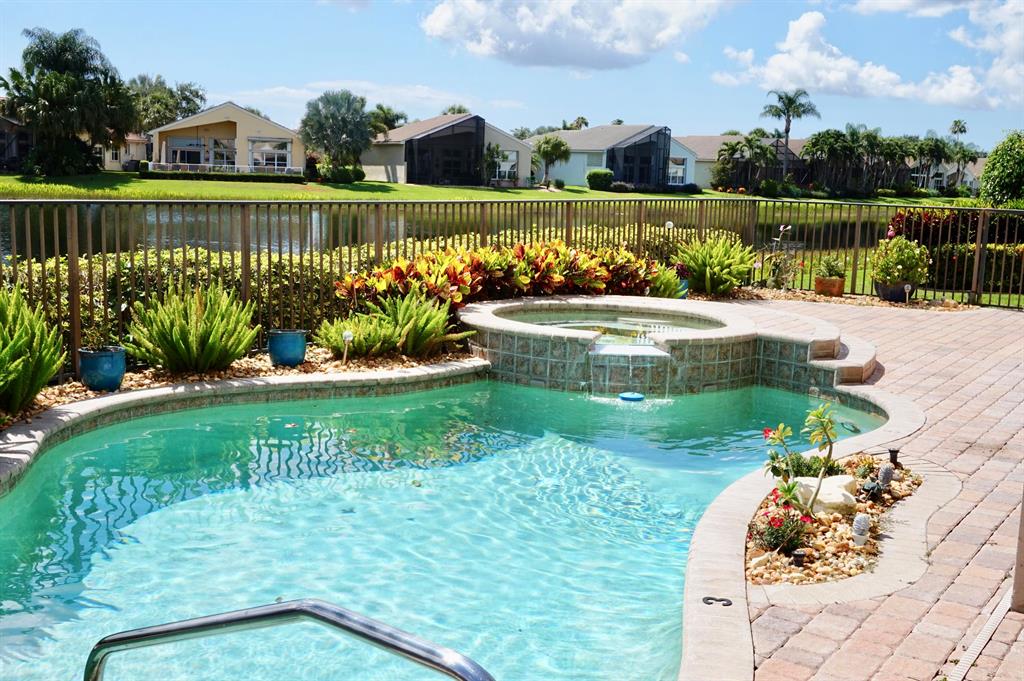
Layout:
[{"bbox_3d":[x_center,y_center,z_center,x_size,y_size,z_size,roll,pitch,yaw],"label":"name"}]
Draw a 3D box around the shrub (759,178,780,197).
[{"bbox_3d":[21.904,-12.994,96.702,1.780,1.540,1.780,4,9,12],"label":"shrub"}]

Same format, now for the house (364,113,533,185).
[{"bbox_3d":[-5.582,-15.776,93.863,10.600,5.600,14.000,-2,9,-20],"label":"house"}]

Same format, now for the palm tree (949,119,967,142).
[{"bbox_3d":[64.662,-27.577,165.000,2.467,9.168,2.467,5,10,21],"label":"palm tree"}]

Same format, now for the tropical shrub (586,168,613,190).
[{"bbox_3d":[5.651,-10.355,73.000,1.702,1.368,1.600,3,9,4],"label":"tropical shrub"}]

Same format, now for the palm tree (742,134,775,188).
[{"bbox_3d":[17.745,-12.803,82.000,2.308,4.065,2.308,4,9,12],"label":"palm tree"}]

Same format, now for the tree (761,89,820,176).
[{"bbox_3d":[20.917,-15.168,86.000,4.463,7.679,4.463,4,9,13],"label":"tree"}]

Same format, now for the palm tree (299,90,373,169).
[{"bbox_3d":[-10.837,-12.623,70.000,4.495,5.458,4.495,1,9,-9],"label":"palm tree"}]

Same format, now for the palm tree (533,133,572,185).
[{"bbox_3d":[3.095,-13.717,86.869,2.610,3.970,2.610,2,9,2],"label":"palm tree"}]

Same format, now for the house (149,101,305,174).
[{"bbox_3d":[-21.476,-15.337,87.003,10.800,5.100,13.000,0,9,-12],"label":"house"}]

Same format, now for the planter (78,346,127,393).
[{"bbox_3d":[-2.734,0.191,7.599,0.312,0.268,0.312,-1,10,-20],"label":"planter"}]

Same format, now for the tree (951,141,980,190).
[{"bbox_3d":[44.750,-17.268,112.175,2.440,4.840,2.440,5,9,21],"label":"tree"}]

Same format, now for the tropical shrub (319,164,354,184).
[{"bbox_3d":[-10.558,-10.010,68.000,2.034,1.261,1.800,1,9,-9],"label":"tropical shrub"}]

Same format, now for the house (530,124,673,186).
[{"bbox_3d":[7.692,-16.477,100.947,10.200,5.400,13.500,-5,11,-36],"label":"house"}]

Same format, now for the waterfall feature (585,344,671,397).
[{"bbox_3d":[0.892,0.235,8.801,0.650,0.360,0.420,2,9,1],"label":"waterfall feature"}]

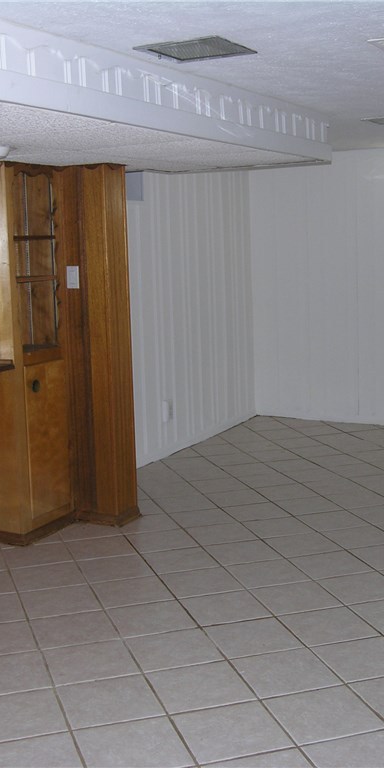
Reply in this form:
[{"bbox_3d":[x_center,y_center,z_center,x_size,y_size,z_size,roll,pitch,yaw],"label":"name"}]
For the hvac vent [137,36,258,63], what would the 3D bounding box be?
[{"bbox_3d":[0.017,-1.229,3.498,0.350,0.020,0.350,4,10,29],"label":"hvac vent"}]

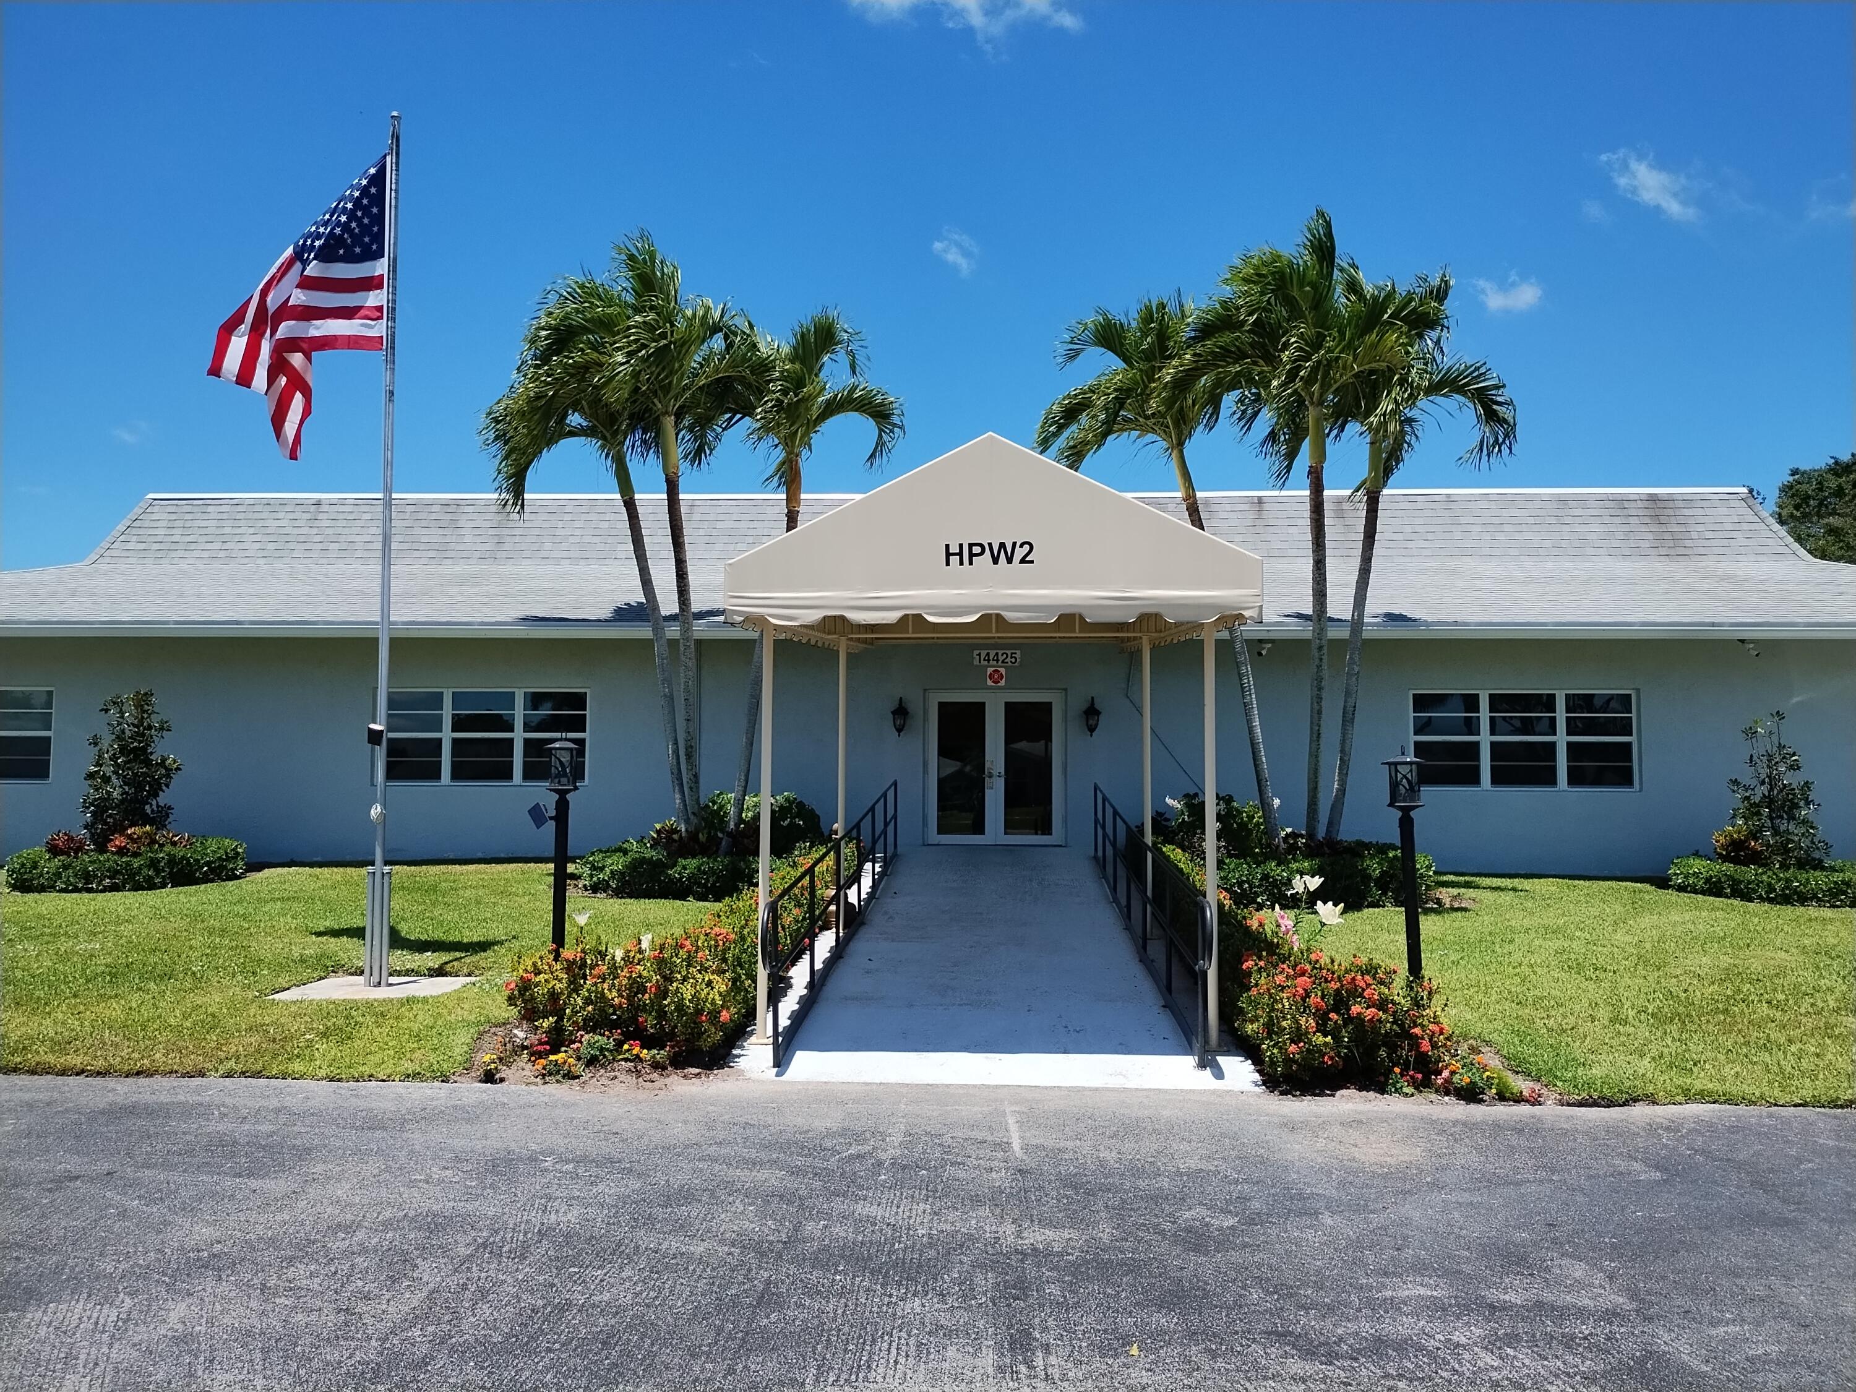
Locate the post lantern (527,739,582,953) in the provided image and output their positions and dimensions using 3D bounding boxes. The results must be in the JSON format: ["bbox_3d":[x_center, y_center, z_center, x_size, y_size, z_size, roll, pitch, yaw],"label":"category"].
[{"bbox_3d":[-2.869,1.261,10.321,0.418,1.931,0.300,0,-4,2],"label":"post lantern"}]

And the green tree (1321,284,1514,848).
[{"bbox_3d":[5.911,-1.416,16.092,2.221,7.415,2.300,0,-4,2],"label":"green tree"}]

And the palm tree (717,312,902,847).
[{"bbox_3d":[-1.338,-1.221,15.555,2.116,6.629,2.100,0,-3,3],"label":"palm tree"}]

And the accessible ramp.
[{"bbox_3d":[0.604,2.083,12.560,2.850,0.734,10.202,0,-3,3],"label":"accessible ramp"}]

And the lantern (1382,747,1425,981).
[{"bbox_3d":[3.419,1.251,9.605,0.295,1.773,0.295,0,-3,3],"label":"lantern"}]

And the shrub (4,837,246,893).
[{"bbox_3d":[-9.930,2.012,16.579,2.850,0.550,1.600,0,-4,2],"label":"shrub"}]

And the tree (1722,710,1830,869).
[{"bbox_3d":[9.904,1.154,15.731,1.384,1.987,1.300,0,-3,3],"label":"tree"}]

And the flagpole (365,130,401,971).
[{"bbox_3d":[-4.191,-1.208,10.377,0.200,6.834,0.160,0,-4,2],"label":"flagpole"}]

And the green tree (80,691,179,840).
[{"bbox_3d":[-9.899,0.969,16.637,1.244,2.102,1.200,0,-3,3],"label":"green tree"}]

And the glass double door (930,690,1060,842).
[{"bbox_3d":[0.895,0.951,17.600,1.854,2.053,0.120,0,-3,3],"label":"glass double door"}]

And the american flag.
[{"bbox_3d":[-5.026,-3.108,10.689,1.415,2.494,0.500,0,-4,10],"label":"american flag"}]

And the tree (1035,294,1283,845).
[{"bbox_3d":[2.785,-1.324,16.219,2.924,7.211,2.400,0,-4,2],"label":"tree"}]

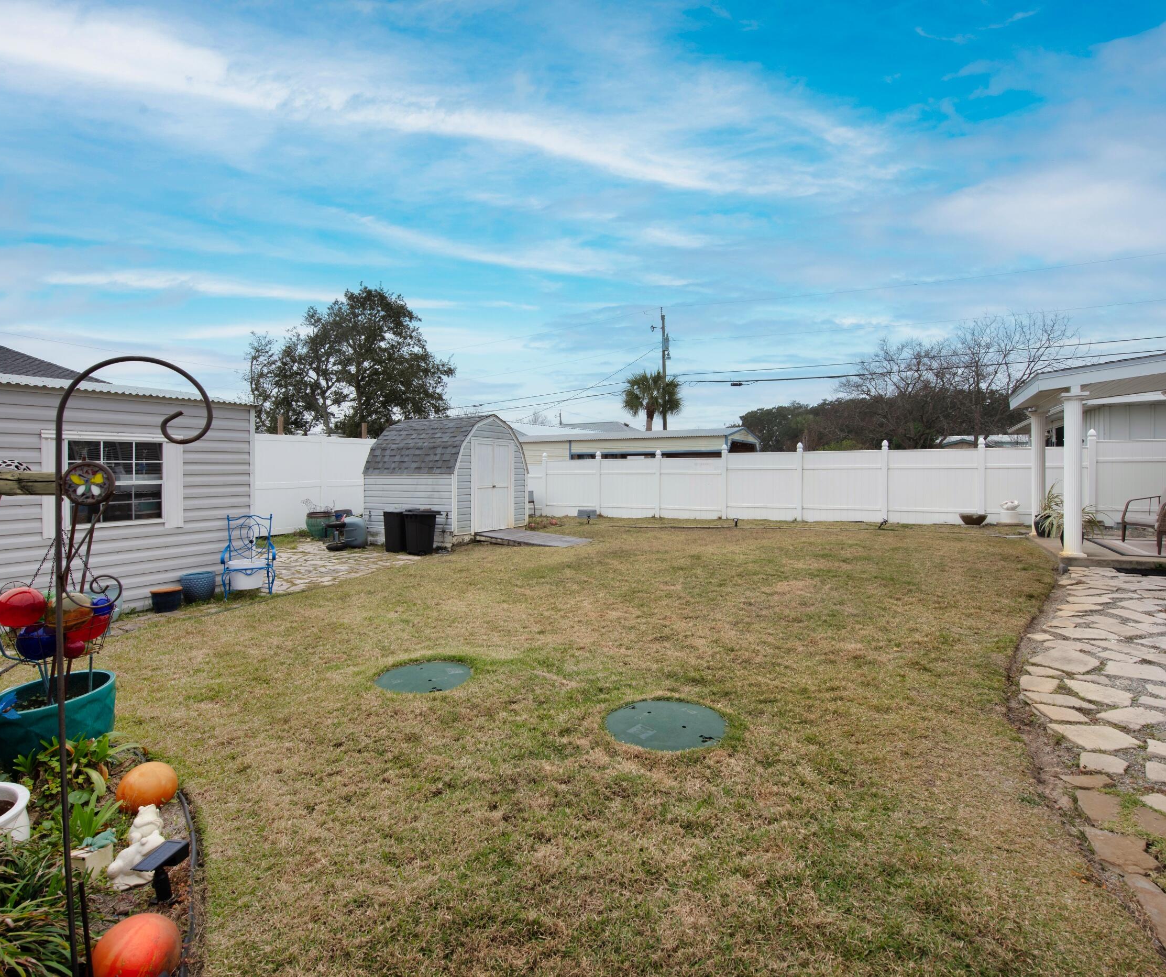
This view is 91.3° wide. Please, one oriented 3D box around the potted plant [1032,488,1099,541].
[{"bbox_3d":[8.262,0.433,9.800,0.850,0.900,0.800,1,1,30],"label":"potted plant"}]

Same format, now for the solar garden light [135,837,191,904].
[{"bbox_3d":[-1.308,1.209,1.770,0.085,0.154,0.140,0,1,5],"label":"solar garden light"}]

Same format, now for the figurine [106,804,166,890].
[{"bbox_3d":[-1.515,1.218,1.930,0.160,0.180,0.130,-1,2,-42],"label":"figurine"}]

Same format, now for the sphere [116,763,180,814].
[{"bbox_3d":[-1.754,1.211,2.300,0.200,0.200,0.200,0,1,0],"label":"sphere"}]

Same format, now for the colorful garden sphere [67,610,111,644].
[{"bbox_3d":[-2.395,0.659,2.757,0.176,0.176,0.176,-1,2,-43],"label":"colorful garden sphere"}]

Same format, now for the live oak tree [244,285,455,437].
[{"bbox_3d":[-10.224,-4.000,25.000,9.000,9.600,8.500,0,1,-17],"label":"live oak tree"}]

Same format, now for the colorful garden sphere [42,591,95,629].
[{"bbox_3d":[-2.387,0.569,2.652,0.172,0.172,0.172,-1,2,-43],"label":"colorful garden sphere"}]

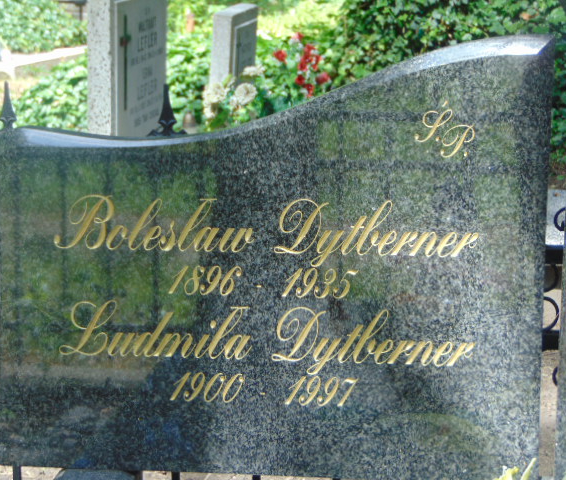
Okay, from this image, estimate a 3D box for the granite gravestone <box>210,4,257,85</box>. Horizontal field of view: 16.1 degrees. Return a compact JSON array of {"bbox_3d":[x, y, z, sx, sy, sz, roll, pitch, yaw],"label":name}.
[{"bbox_3d":[-0.226,-0.832,9.067,0.090,0.420,0.320,9,17,18],"label":"granite gravestone"}]

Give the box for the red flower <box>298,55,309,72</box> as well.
[{"bbox_3d":[0.088,-0.760,8.600,0.053,0.076,0.050,0,15,0],"label":"red flower"}]

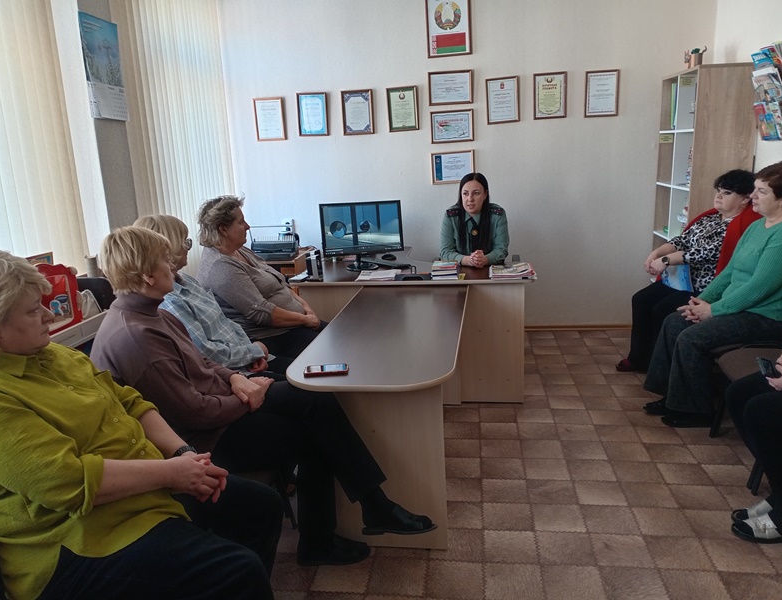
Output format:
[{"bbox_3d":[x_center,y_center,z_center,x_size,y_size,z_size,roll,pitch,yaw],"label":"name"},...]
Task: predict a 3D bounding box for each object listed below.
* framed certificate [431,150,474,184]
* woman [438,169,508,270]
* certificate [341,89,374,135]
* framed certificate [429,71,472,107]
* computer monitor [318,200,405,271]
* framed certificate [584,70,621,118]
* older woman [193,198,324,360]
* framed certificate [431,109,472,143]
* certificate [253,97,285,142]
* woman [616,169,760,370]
[{"bbox_3d":[0.486,-1.022,4.834,0.325,0.238,0.024,-1,14,6],"label":"framed certificate"},{"bbox_3d":[0.562,-0.169,4.119,0.470,1.310,0.660,0,14,8],"label":"woman"},{"bbox_3d":[-0.253,-1.448,4.824,0.245,0.325,0.020,0,14,8],"label":"certificate"},{"bbox_3d":[0.454,-1.592,4.695,0.332,0.240,0.020,0,14,8],"label":"framed certificate"},{"bbox_3d":[-0.172,-0.405,3.930,0.510,0.410,0.200,-5,14,-13],"label":"computer monitor"},{"bbox_3d":[1.547,-1.509,4.571,0.239,0.323,0.020,0,14,8],"label":"framed certificate"},{"bbox_3d":[-0.568,0.080,3.354,0.760,1.270,0.540,-2,13,2],"label":"older woman"},{"bbox_3d":[0.469,-1.323,4.762,0.325,0.238,0.024,-1,14,6],"label":"framed certificate"},{"bbox_3d":[-0.949,-1.416,4.894,0.238,0.325,0.024,-1,14,6],"label":"certificate"},{"bbox_3d":[1.759,-0.110,3.716,0.680,1.290,0.550,-2,13,2],"label":"woman"}]

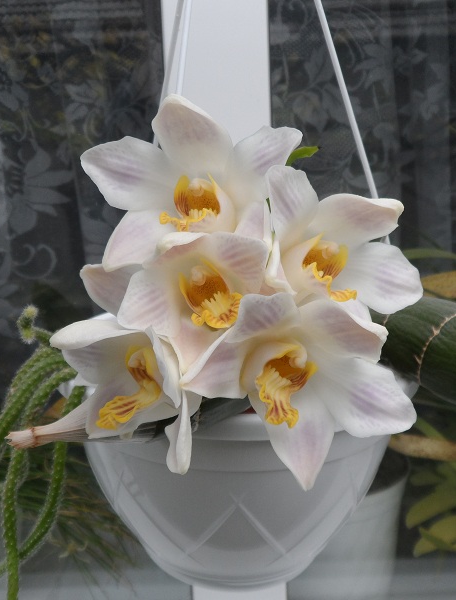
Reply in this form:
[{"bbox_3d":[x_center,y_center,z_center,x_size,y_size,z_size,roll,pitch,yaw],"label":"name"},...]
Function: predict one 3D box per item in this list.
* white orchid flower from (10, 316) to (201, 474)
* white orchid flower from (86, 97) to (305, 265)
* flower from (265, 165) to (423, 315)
[{"bbox_3d":[-0.053,0.043,0.289,0.068,0.064,0.047,1,15,26],"label":"white orchid flower"},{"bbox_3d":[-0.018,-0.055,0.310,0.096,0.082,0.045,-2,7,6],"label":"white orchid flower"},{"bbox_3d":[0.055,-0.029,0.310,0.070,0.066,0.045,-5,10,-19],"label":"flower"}]

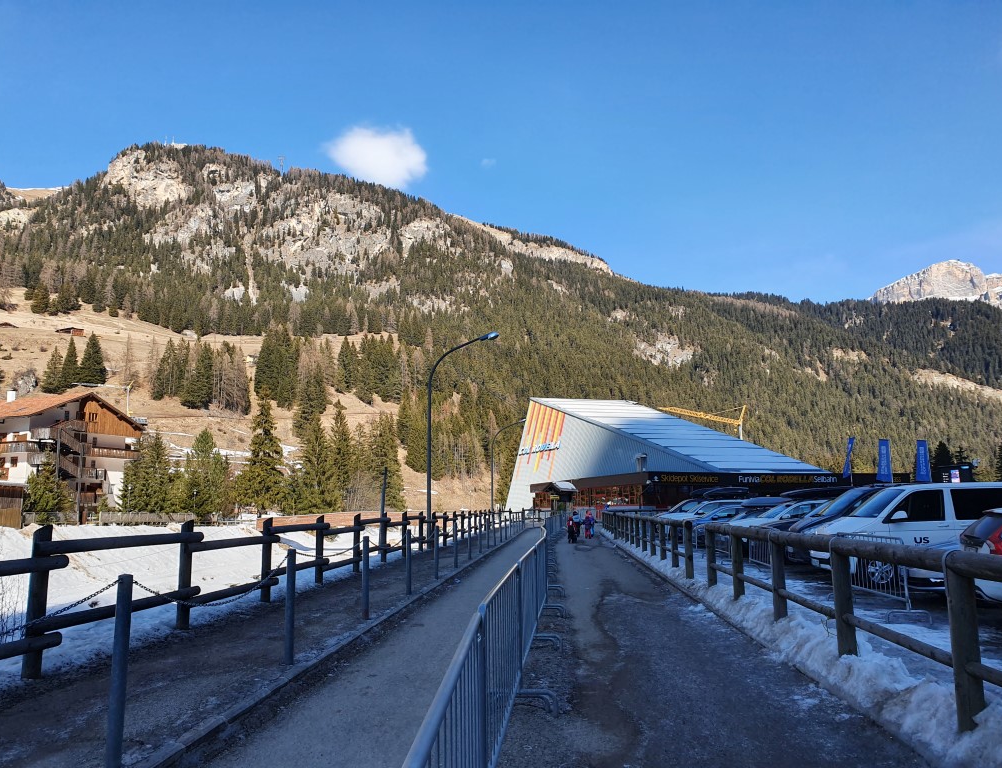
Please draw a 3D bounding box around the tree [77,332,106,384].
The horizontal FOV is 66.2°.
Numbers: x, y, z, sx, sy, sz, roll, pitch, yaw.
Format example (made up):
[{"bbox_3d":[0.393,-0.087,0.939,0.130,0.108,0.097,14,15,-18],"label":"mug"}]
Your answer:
[{"bbox_3d":[-129.407,-8.146,244.282,8.849,16.810,8.849,0,-9,0],"label":"tree"}]

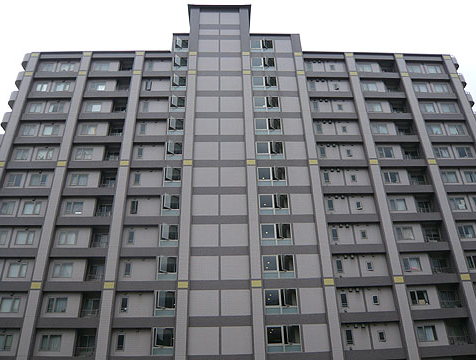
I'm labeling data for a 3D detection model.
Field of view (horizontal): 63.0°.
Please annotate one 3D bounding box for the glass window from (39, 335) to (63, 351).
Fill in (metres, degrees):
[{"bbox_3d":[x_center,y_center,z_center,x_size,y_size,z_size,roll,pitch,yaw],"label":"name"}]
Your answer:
[{"bbox_3d":[-14.492,12.620,30.054,1.600,1.260,0.150,0,-29,-2],"label":"glass window"}]

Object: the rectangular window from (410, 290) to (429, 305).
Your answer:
[{"bbox_3d":[15.844,10.243,33.921,1.560,1.280,0.150,0,-28,-2],"label":"rectangular window"}]

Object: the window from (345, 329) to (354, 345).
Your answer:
[{"bbox_3d":[8.877,12.496,30.917,0.520,1.170,0.150,0,-29,-2],"label":"window"}]

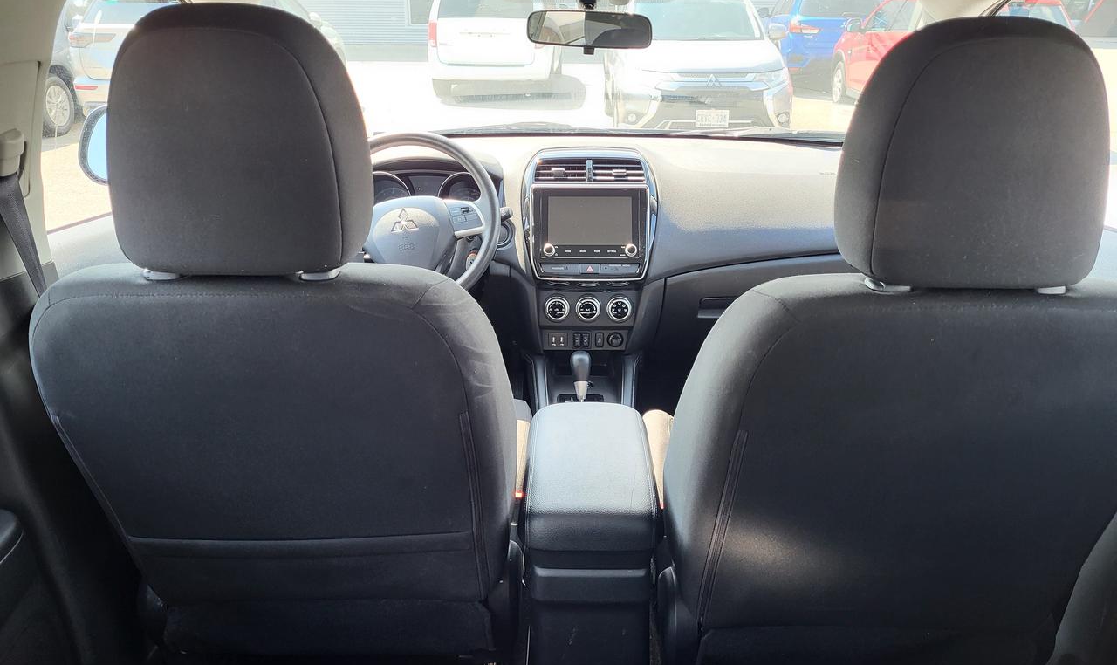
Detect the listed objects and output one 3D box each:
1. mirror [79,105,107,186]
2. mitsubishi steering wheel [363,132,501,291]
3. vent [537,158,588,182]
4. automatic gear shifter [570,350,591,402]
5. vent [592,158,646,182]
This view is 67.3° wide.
[{"bbox_3d":[-0.833,-0.395,1.738,0.240,0.167,0.130,1,21,2],"label":"mirror"},{"bbox_3d":[-0.301,-0.228,1.699,0.375,0.375,0.120,1,-3,2],"label":"mitsubishi steering wheel"},{"bbox_3d":[0.009,-0.352,1.809,0.113,0.053,0.040,1,3,2],"label":"vent"},{"bbox_3d":[0.042,0.088,1.639,0.042,0.114,0.050,1,21,2],"label":"automatic gear shifter"},{"bbox_3d":[0.130,-0.351,1.804,0.113,0.053,0.040,1,3,2],"label":"vent"}]

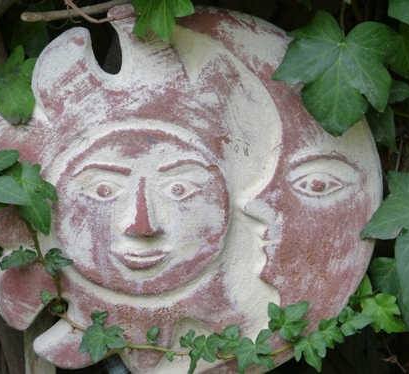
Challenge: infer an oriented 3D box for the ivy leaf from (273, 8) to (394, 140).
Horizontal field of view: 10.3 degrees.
[{"bbox_3d":[0.088,-0.078,1.560,0.084,0.087,0.019,0,-18,0],"label":"ivy leaf"}]

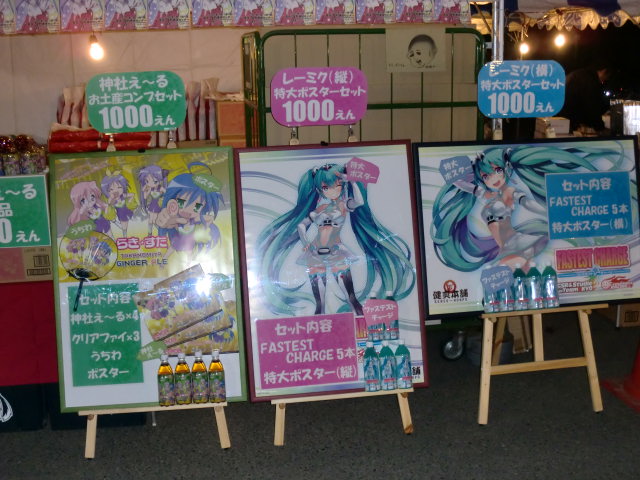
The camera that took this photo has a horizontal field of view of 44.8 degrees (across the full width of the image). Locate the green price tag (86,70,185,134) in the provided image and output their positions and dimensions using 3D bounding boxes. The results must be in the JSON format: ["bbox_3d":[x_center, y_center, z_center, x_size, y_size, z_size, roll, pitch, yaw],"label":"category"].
[{"bbox_3d":[-0.775,-0.583,3.284,0.420,0.257,0.012,-3,-2,-3],"label":"green price tag"}]

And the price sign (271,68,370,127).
[{"bbox_3d":[-0.004,-0.615,3.338,0.420,0.257,0.012,-4,-2,-7],"label":"price sign"}]

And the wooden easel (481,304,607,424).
[{"bbox_3d":[0.922,0.111,3.592,0.600,1.270,0.620,-4,12,-11],"label":"wooden easel"}]

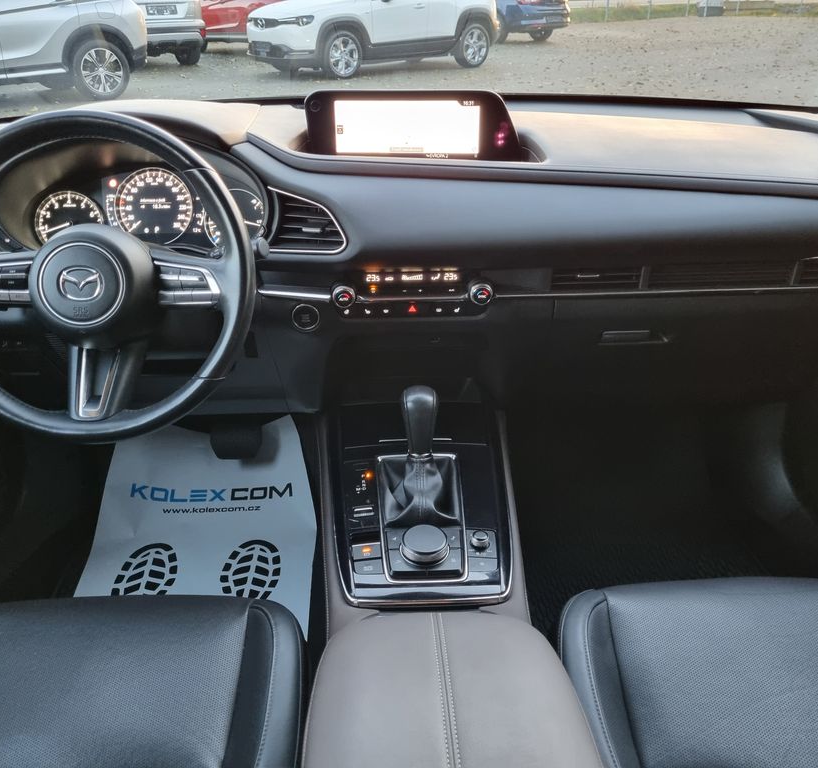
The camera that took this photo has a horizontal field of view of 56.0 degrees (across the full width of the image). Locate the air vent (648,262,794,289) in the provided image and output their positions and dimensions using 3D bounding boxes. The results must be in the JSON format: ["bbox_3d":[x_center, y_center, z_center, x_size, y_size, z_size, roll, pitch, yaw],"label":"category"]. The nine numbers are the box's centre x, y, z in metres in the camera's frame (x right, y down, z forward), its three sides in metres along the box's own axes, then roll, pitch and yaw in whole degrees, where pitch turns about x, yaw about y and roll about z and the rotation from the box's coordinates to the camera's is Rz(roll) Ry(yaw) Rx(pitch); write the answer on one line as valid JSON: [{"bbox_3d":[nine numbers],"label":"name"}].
[{"bbox_3d":[0.441,-0.153,1.089,0.204,0.036,0.030,-2,22,-2],"label":"air vent"}]

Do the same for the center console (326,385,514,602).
[{"bbox_3d":[0.012,0.088,0.907,0.195,0.125,0.320,-2,39,-2],"label":"center console"}]

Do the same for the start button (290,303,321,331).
[{"bbox_3d":[-0.147,-0.094,1.091,0.038,0.038,0.018,4,23,8],"label":"start button"}]

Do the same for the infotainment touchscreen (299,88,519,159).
[{"bbox_3d":[0.006,-0.378,1.123,0.312,0.104,0.035,1,22,4],"label":"infotainment touchscreen"}]

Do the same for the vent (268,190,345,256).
[{"bbox_3d":[-0.137,-0.216,1.035,0.105,0.090,0.045,2,19,5],"label":"vent"}]

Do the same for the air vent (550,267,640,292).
[{"bbox_3d":[0.264,-0.147,1.082,0.124,0.036,0.030,-2,22,-2],"label":"air vent"}]

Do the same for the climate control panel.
[{"bbox_3d":[0.005,-0.126,1.072,0.222,0.068,0.040,-2,15,-2],"label":"climate control panel"}]

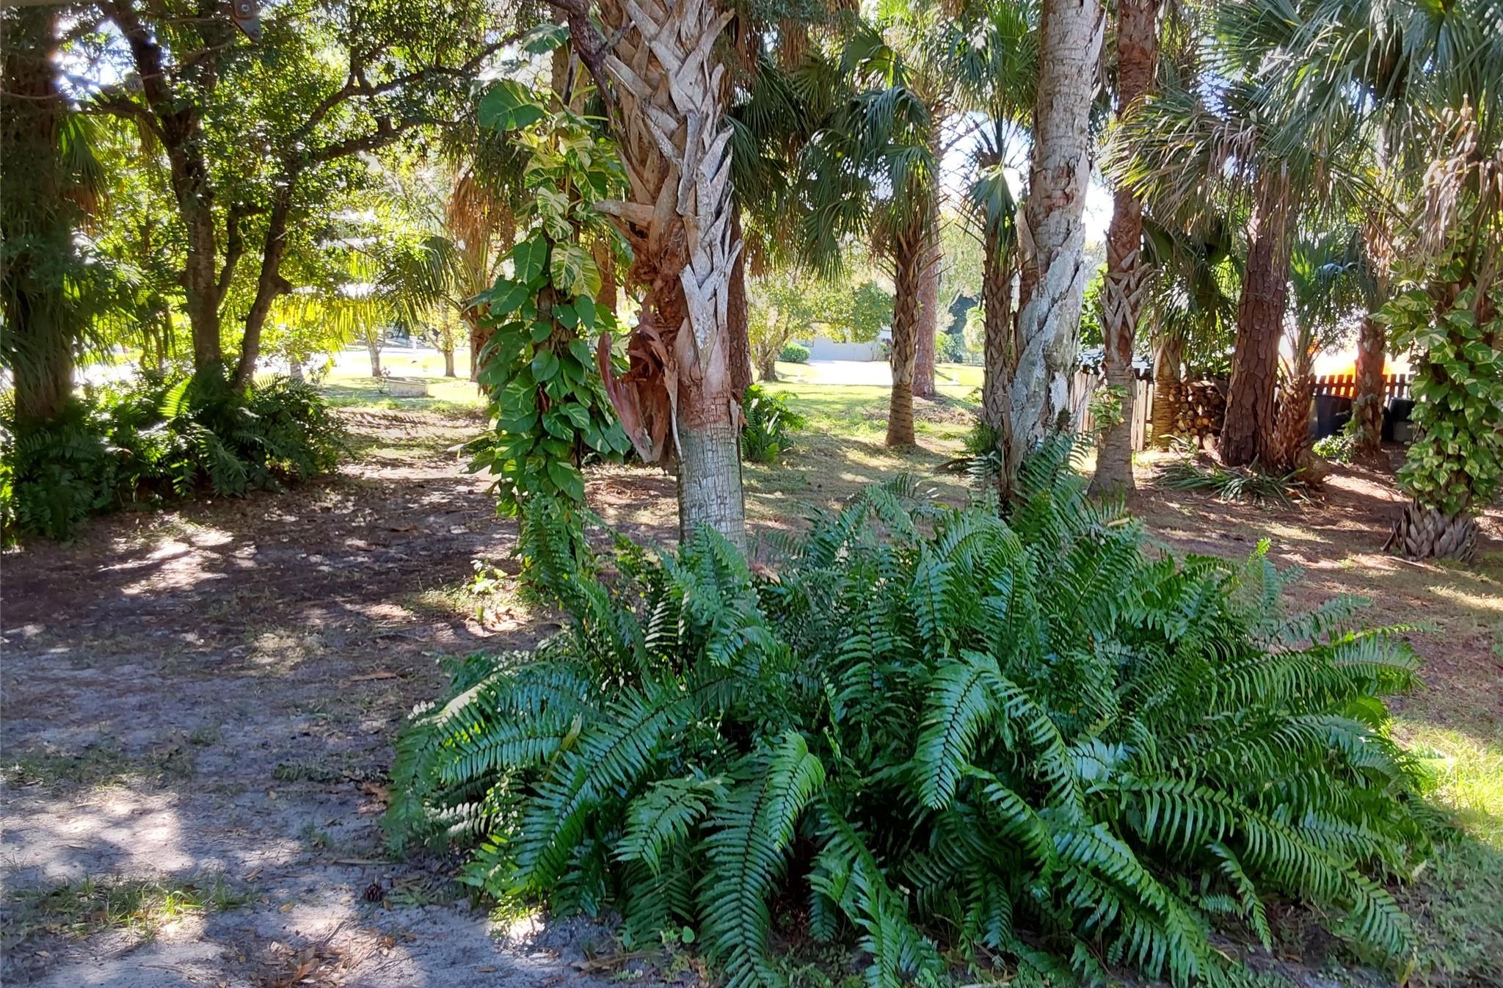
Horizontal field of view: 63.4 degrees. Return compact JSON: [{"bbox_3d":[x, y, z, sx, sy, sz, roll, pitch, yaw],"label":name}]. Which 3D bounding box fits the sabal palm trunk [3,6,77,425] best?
[{"bbox_3d":[-5.505,-2.015,9.419,0.480,3.417,0.480,0,7,0],"label":"sabal palm trunk"}]

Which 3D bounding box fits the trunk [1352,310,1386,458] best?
[{"bbox_3d":[7.704,-1.354,15.152,0.380,1.852,0.380,0,7,0],"label":"trunk"}]

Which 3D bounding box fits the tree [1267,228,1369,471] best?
[{"bbox_3d":[6.282,-1.574,13.510,1.150,2.708,1.150,0,7,0],"label":"tree"}]

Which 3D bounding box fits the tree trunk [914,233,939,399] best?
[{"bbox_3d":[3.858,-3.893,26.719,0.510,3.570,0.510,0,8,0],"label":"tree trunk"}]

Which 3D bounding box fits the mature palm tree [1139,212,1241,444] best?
[{"bbox_3d":[5.634,-2.076,15.663,1.350,3.029,1.350,0,7,0],"label":"mature palm tree"}]

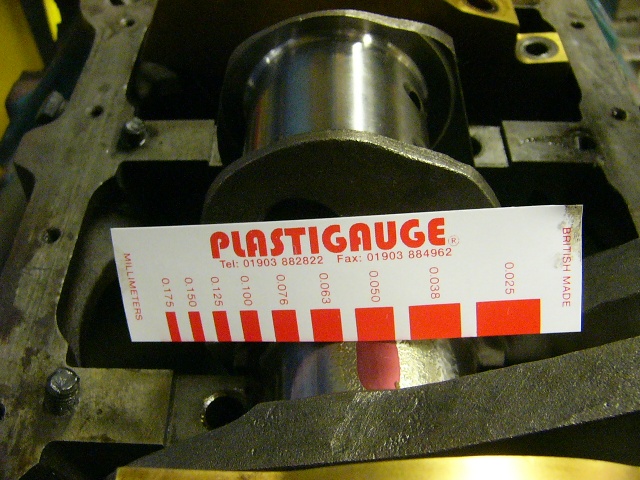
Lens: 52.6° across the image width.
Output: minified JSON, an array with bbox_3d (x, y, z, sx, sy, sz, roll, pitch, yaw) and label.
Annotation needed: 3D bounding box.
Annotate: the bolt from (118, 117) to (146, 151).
[{"bbox_3d":[-0.076,-0.043,0.262,0.009,0.010,0.009,11,51,-13],"label":"bolt"}]

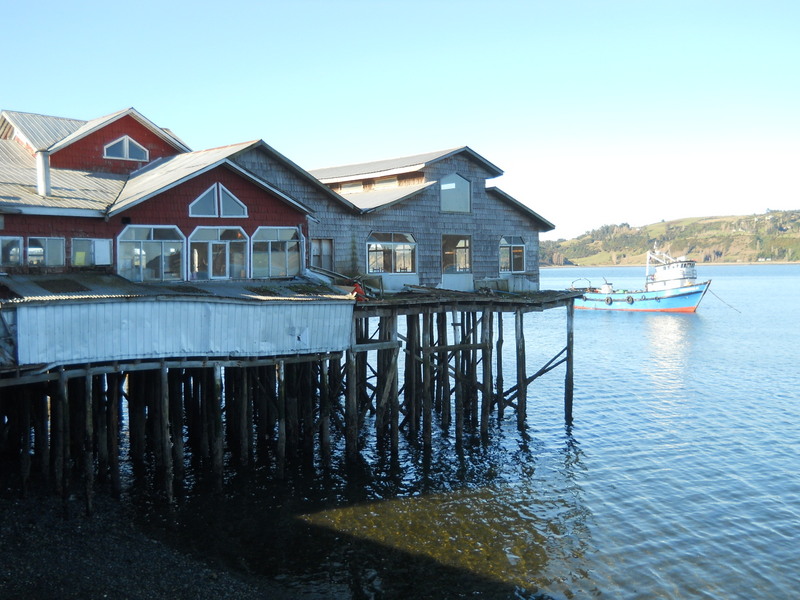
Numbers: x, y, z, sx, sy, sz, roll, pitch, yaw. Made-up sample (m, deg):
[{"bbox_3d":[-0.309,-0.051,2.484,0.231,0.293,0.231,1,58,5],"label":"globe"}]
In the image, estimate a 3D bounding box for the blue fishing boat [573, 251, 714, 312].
[{"bbox_3d":[32.700,-2.700,115.200,5.200,8.600,19.300,-2,4,-43],"label":"blue fishing boat"}]

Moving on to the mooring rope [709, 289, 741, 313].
[{"bbox_3d":[41.300,0.140,108.400,4.000,3.050,0.100,1,3,14],"label":"mooring rope"}]

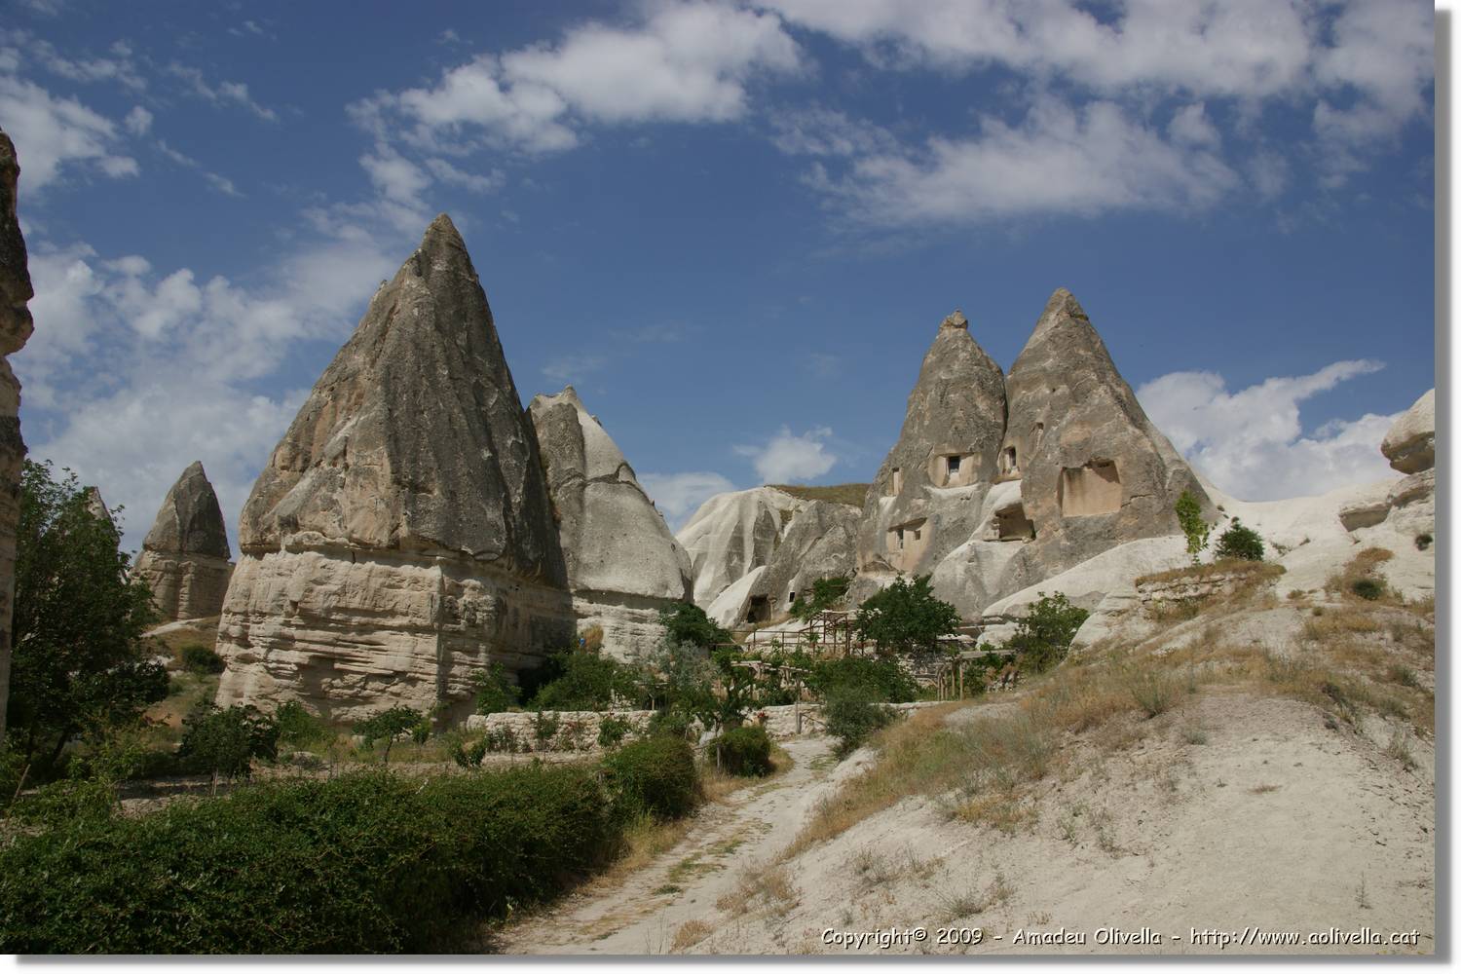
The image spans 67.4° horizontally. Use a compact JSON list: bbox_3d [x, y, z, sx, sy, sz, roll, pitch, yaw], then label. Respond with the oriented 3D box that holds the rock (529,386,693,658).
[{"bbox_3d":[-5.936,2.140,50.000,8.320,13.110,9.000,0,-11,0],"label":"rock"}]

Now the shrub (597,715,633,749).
[{"bbox_3d":[-2.997,6.384,28.500,0.900,0.870,0.800,0,-11,0],"label":"shrub"}]

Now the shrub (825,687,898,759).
[{"bbox_3d":[3.125,5.682,26.500,1.710,1.720,1.600,0,-11,0],"label":"shrub"}]

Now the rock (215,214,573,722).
[{"bbox_3d":[-12.200,-0.919,42.000,9.500,19.000,11.000,-2,-9,16],"label":"rock"}]

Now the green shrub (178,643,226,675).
[{"bbox_3d":[-23.635,7.686,49.000,2.030,1.480,1.880,4,-9,-26],"label":"green shrub"}]

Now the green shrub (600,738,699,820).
[{"bbox_3d":[-1.243,4.474,16.800,1.410,1.310,1.450,1,-8,-4],"label":"green shrub"}]

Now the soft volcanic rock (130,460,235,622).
[{"bbox_3d":[-42.004,4.158,84.000,7.610,12.170,7.230,4,-9,-27],"label":"soft volcanic rock"}]

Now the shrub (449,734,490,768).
[{"bbox_3d":[-5.832,5.911,24.500,0.890,0.740,0.830,2,-8,-13],"label":"shrub"}]

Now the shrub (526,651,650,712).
[{"bbox_3d":[-4.668,6.467,36.000,4.000,2.170,2.800,0,-11,0],"label":"shrub"}]

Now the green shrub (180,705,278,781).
[{"bbox_3d":[-8.460,4.359,18.500,1.510,1.400,1.600,0,-11,0],"label":"green shrub"}]

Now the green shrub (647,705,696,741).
[{"bbox_3d":[-1.540,6.190,28.500,1.320,1.010,1.200,0,-11,0],"label":"green shrub"}]

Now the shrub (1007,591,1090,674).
[{"bbox_3d":[14.797,6.777,51.000,3.710,3.880,3.440,-2,-9,16],"label":"shrub"}]

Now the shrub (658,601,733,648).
[{"bbox_3d":[-1.608,6.205,49.000,3.170,2.090,2.780,0,-8,-2],"label":"shrub"}]

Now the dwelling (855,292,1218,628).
[{"bbox_3d":[17.660,-1.310,66.000,18.970,19.120,14.000,-2,-11,12],"label":"dwelling"}]

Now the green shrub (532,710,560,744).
[{"bbox_3d":[-4.893,6.375,29.000,0.720,0.940,0.600,0,-11,0],"label":"green shrub"}]

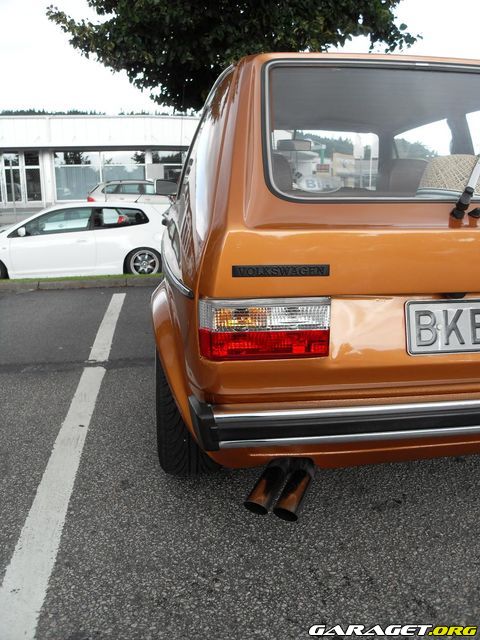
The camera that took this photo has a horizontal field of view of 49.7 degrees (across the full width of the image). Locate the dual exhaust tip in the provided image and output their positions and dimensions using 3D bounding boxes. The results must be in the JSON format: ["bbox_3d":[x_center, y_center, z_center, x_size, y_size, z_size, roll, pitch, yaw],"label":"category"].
[{"bbox_3d":[0.087,0.350,1.085,0.108,0.058,0.185,6,12,15],"label":"dual exhaust tip"}]

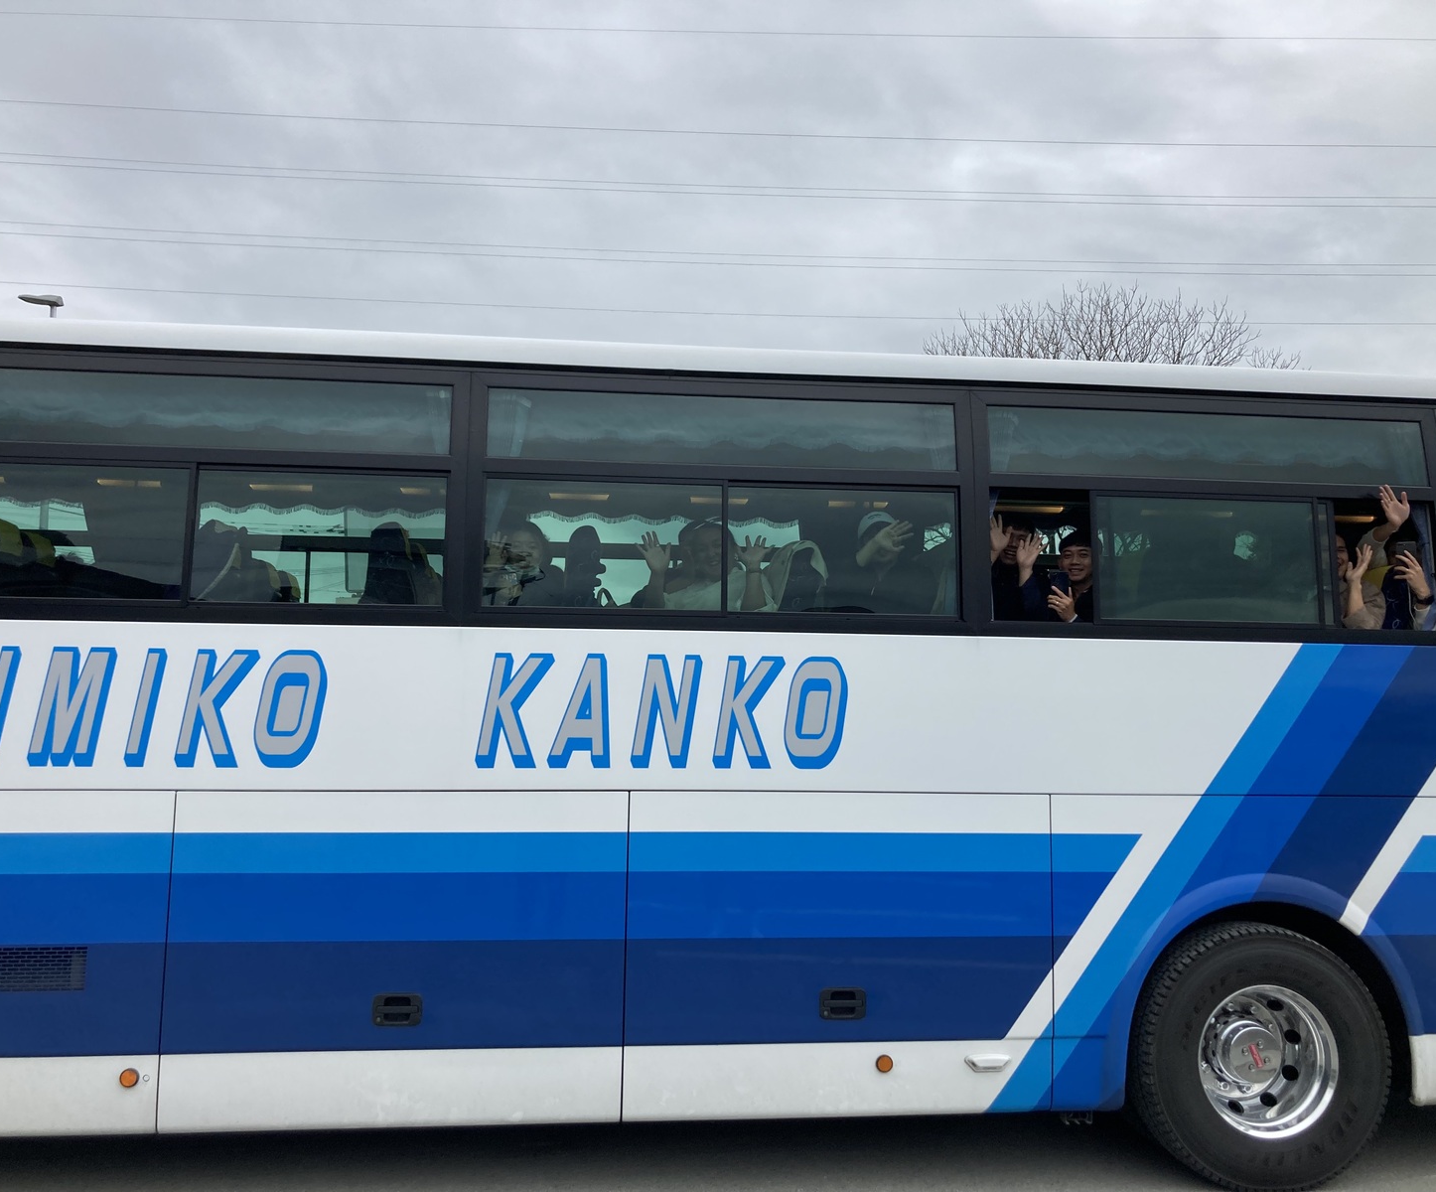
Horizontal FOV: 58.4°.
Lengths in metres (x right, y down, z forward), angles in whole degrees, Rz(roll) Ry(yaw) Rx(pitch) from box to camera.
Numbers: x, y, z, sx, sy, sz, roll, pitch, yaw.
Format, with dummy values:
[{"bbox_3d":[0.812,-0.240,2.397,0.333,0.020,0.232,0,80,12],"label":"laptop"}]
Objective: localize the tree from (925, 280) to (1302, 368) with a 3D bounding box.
[{"bbox_3d":[4.489,-0.052,14.452,5.600,7.206,5.600,-1,-8,17],"label":"tree"}]

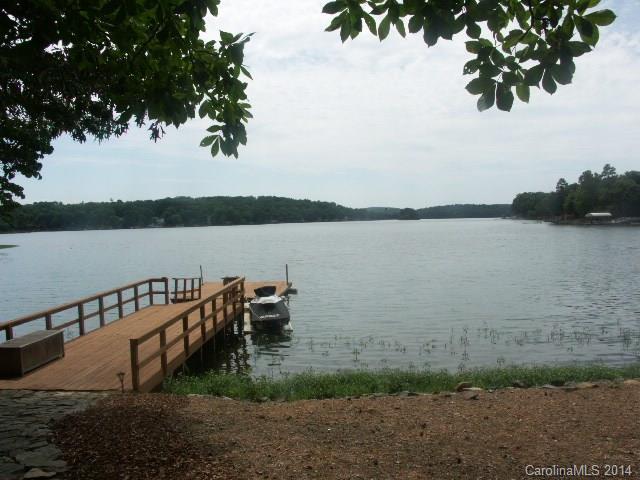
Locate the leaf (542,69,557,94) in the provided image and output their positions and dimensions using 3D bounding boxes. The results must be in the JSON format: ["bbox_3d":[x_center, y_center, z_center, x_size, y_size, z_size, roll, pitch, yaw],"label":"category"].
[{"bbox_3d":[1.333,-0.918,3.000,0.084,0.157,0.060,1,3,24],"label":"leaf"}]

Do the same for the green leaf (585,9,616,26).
[{"bbox_3d":[1.409,-1.117,2.600,0.161,0.090,0.064,0,2,0],"label":"green leaf"}]

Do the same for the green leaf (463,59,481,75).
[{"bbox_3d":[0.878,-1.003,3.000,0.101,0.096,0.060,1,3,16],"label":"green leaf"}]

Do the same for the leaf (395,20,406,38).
[{"bbox_3d":[0.420,-1.098,2.700,0.063,0.094,0.038,0,2,0],"label":"leaf"}]

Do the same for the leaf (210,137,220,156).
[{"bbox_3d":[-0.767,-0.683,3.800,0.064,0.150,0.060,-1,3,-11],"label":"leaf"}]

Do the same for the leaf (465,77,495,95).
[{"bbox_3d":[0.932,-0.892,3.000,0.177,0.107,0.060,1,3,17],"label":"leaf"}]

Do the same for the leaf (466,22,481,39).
[{"bbox_3d":[0.771,-1.052,2.600,0.070,0.080,0.032,0,2,0],"label":"leaf"}]

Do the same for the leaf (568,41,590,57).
[{"bbox_3d":[1.303,-0.962,2.600,0.110,0.080,0.044,0,2,0],"label":"leaf"}]

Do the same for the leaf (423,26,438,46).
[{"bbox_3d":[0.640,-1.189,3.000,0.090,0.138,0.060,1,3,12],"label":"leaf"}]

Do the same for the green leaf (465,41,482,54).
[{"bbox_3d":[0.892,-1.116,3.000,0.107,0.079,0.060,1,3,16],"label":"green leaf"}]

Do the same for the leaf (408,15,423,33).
[{"bbox_3d":[0.498,-1.129,2.700,0.073,0.094,0.038,0,2,0],"label":"leaf"}]

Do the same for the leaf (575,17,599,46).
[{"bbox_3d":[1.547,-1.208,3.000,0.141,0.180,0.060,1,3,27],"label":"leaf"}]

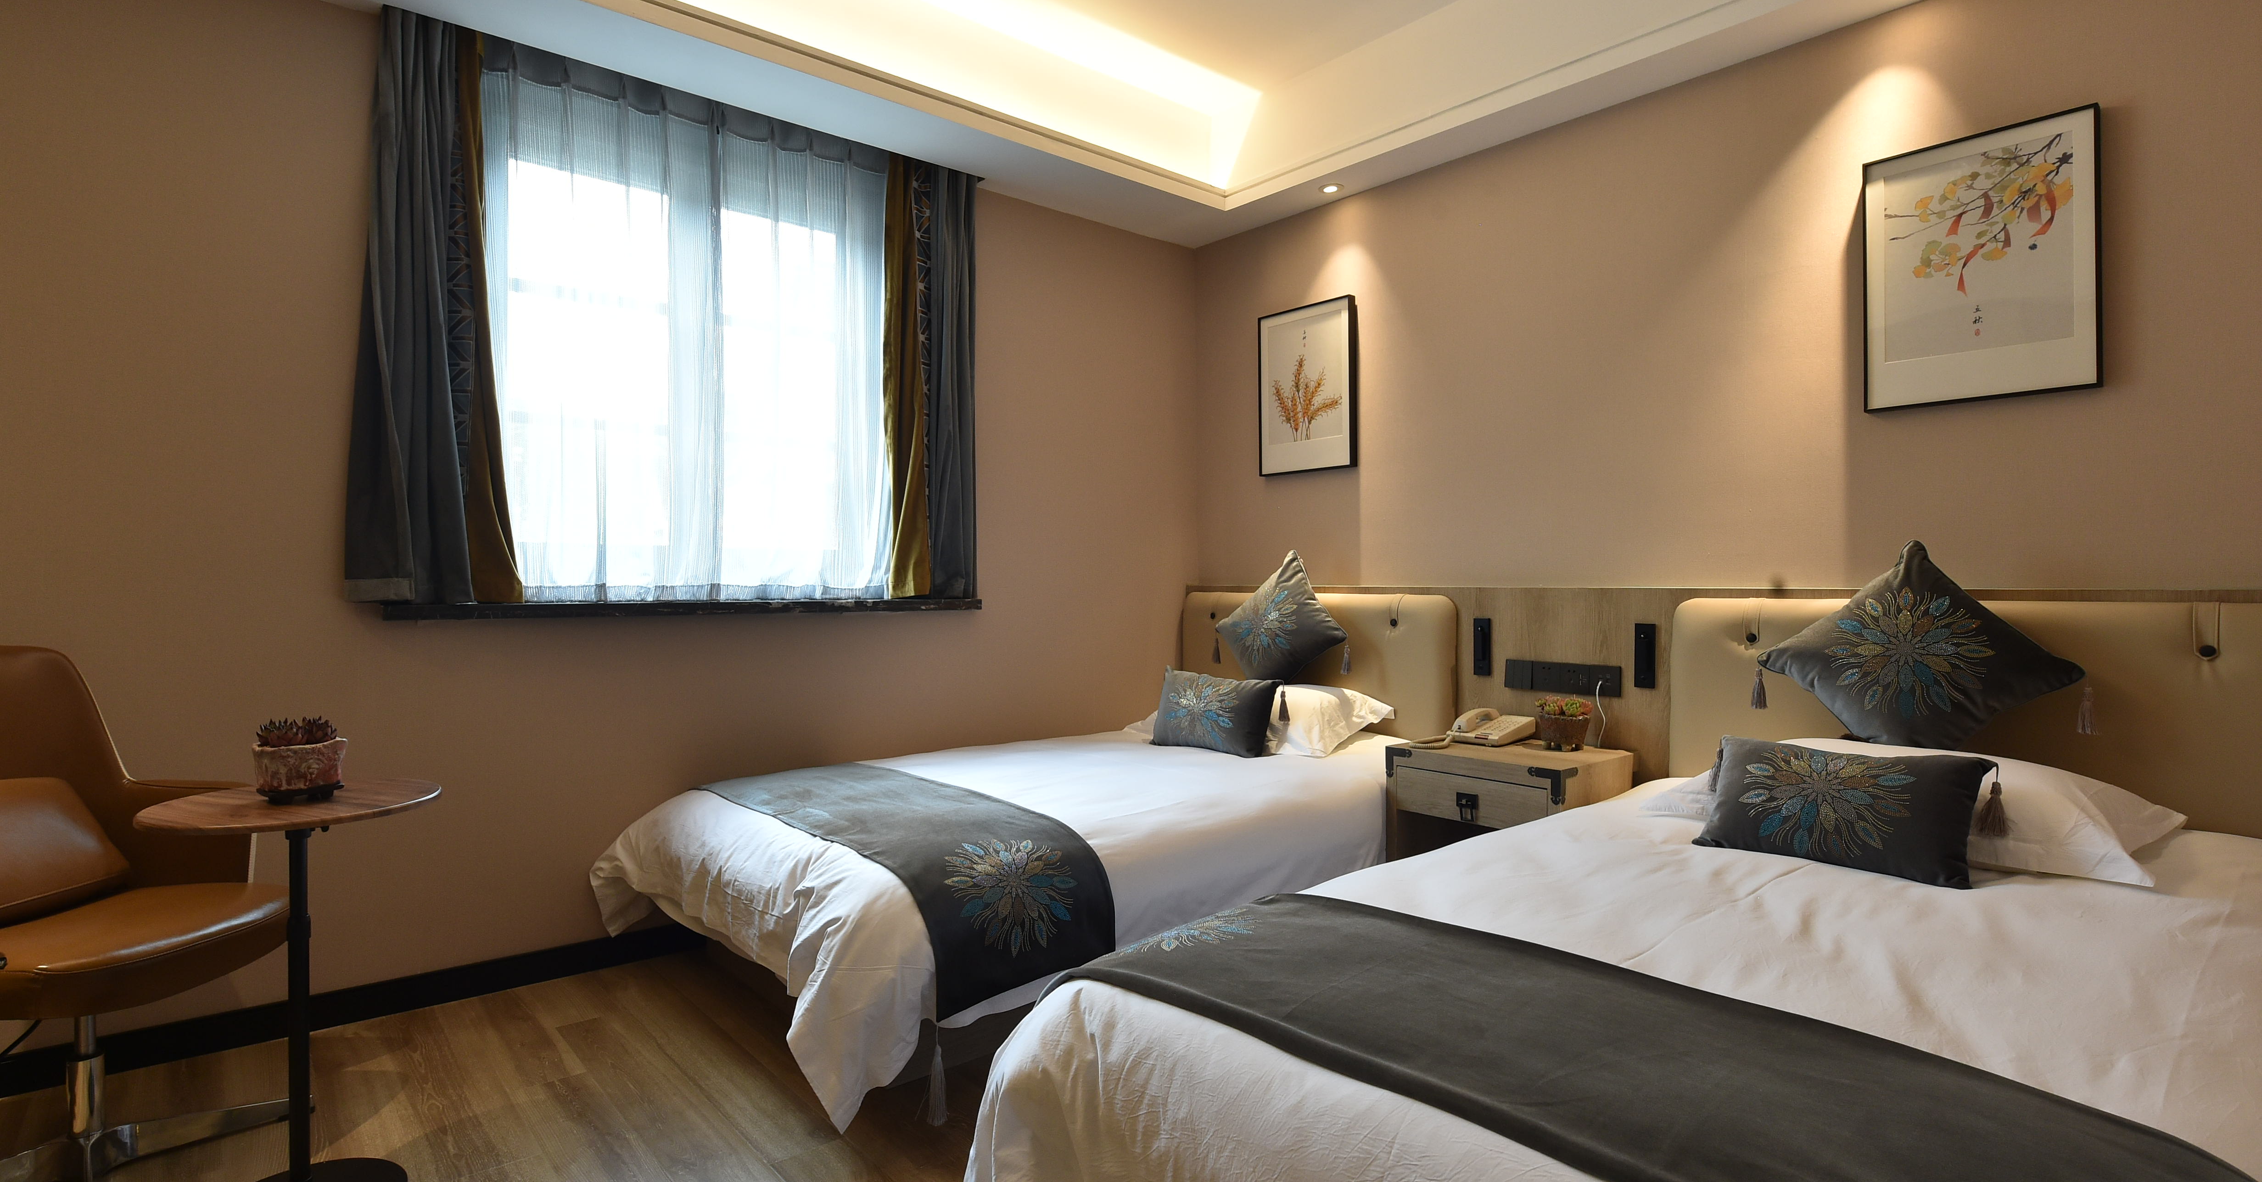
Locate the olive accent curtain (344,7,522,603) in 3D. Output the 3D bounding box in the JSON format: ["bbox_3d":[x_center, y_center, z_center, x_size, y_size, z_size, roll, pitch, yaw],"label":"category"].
[{"bbox_3d":[-1.688,-0.682,2.594,0.365,1.409,0.140,0,0,-41],"label":"olive accent curtain"}]

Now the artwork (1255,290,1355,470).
[{"bbox_3d":[0.645,-0.732,3.901,0.034,0.600,0.436,0,0,-41],"label":"artwork"}]

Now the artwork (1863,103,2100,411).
[{"bbox_3d":[1.917,-0.727,2.420,0.034,0.594,0.422,0,0,-41],"label":"artwork"}]

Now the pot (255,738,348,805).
[{"bbox_3d":[-1.391,0.300,1.790,0.122,0.098,0.098,0,0,-41],"label":"pot"}]

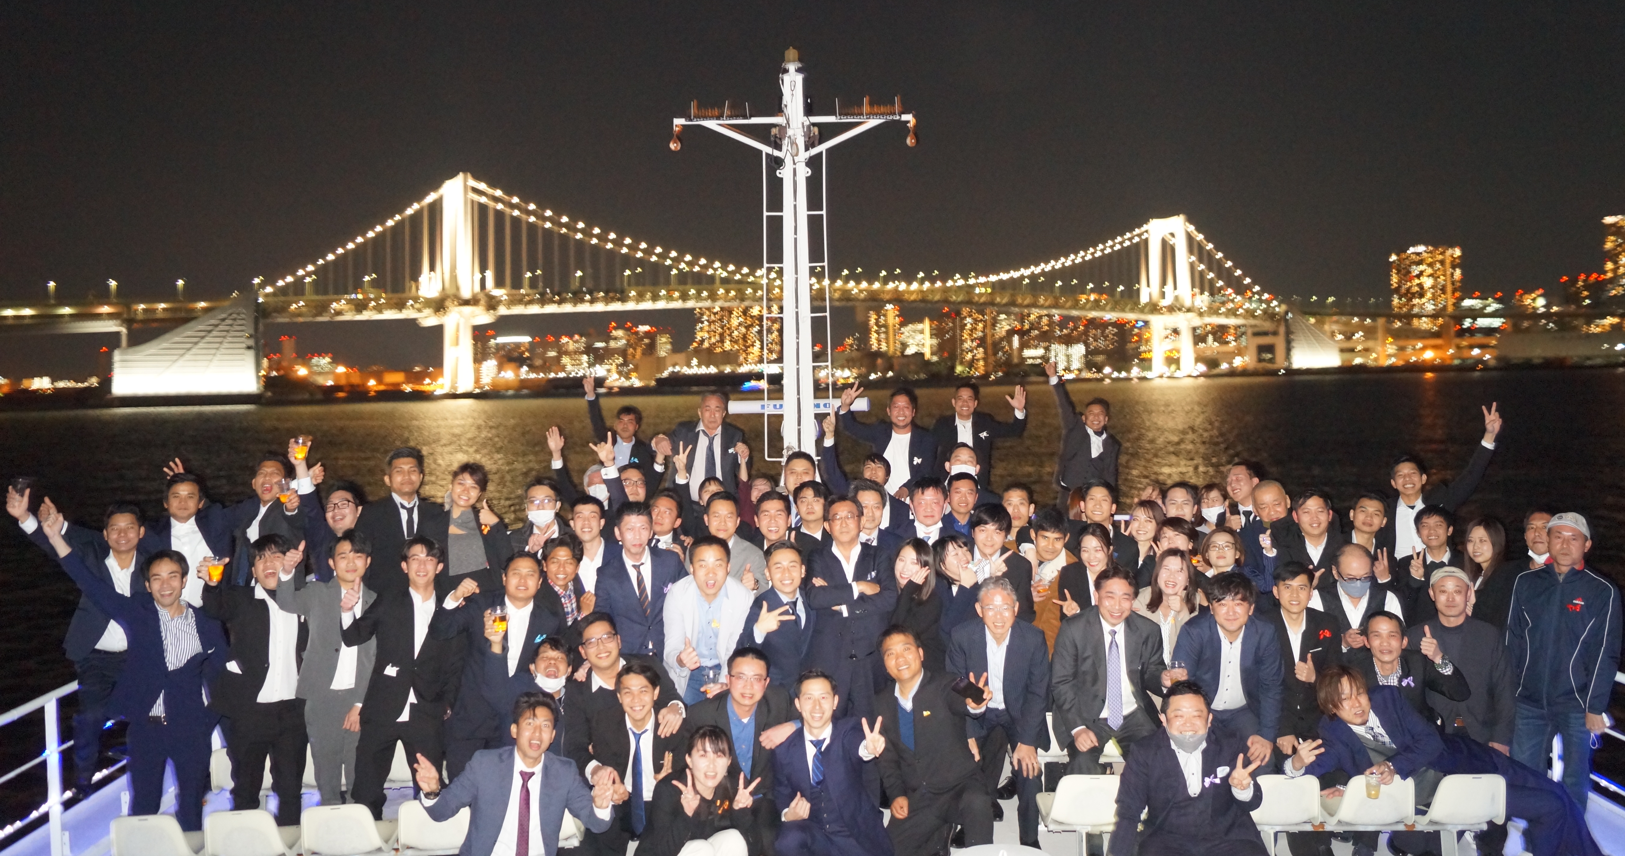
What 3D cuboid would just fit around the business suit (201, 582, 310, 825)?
[{"bbox_3d":[-2.731,1.434,6.029,0.570,1.350,0.380,-2,3,-19],"label":"business suit"}]

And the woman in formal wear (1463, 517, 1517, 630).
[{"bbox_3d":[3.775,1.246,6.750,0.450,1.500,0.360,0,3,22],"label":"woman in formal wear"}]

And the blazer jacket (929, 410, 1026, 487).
[{"bbox_3d":[1.165,0.199,8.700,0.680,0.660,0.360,-1,2,6],"label":"blazer jacket"}]

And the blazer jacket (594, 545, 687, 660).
[{"bbox_3d":[-0.911,0.982,6.450,0.500,0.740,0.320,-1,2,-6],"label":"blazer jacket"}]

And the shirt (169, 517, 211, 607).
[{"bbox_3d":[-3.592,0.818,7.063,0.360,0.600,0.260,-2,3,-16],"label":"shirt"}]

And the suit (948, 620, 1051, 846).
[{"bbox_3d":[0.941,1.532,6.120,0.520,1.130,0.620,-1,3,6],"label":"suit"}]

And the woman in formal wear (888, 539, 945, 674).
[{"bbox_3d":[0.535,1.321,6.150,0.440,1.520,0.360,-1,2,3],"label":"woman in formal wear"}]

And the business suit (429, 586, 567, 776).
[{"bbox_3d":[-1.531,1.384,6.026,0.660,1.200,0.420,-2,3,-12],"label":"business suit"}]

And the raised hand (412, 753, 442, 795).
[{"bbox_3d":[-1.560,1.400,4.930,0.115,0.175,0.090,-2,3,-17],"label":"raised hand"}]

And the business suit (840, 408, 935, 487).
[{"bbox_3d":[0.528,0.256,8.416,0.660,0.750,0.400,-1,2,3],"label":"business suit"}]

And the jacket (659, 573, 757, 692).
[{"bbox_3d":[-0.503,1.026,5.963,0.500,0.620,0.420,-1,2,-3],"label":"jacket"}]

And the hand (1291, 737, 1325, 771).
[{"bbox_3d":[2.175,1.433,5.350,0.135,0.145,0.090,-1,3,11],"label":"hand"}]

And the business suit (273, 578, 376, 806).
[{"bbox_3d":[-2.405,1.484,6.000,0.490,1.360,0.360,-2,3,-14],"label":"business suit"}]

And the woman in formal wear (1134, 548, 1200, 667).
[{"bbox_3d":[1.938,1.350,6.650,0.470,1.380,0.400,-1,3,13],"label":"woman in formal wear"}]

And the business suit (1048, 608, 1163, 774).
[{"bbox_3d":[1.454,1.504,6.000,0.570,1.180,0.620,-1,3,10],"label":"business suit"}]

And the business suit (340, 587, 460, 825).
[{"bbox_3d":[-1.990,1.477,5.920,0.600,1.400,0.400,-2,3,-21],"label":"business suit"}]

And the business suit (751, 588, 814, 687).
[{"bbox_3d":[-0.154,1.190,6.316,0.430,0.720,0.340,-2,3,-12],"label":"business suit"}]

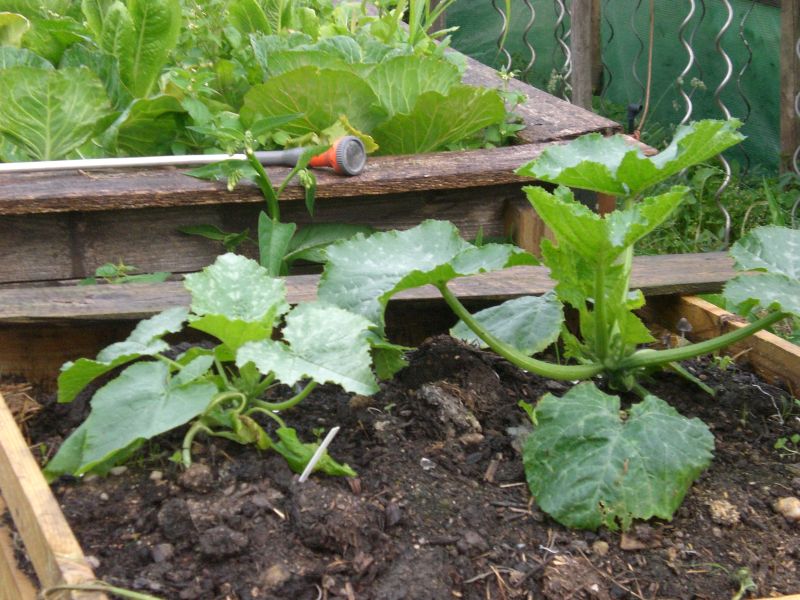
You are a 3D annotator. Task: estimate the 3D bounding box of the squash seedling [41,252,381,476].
[{"bbox_3d":[-0.247,0.065,2.360,0.430,0.215,0.400,0,18,0],"label":"squash seedling"}]

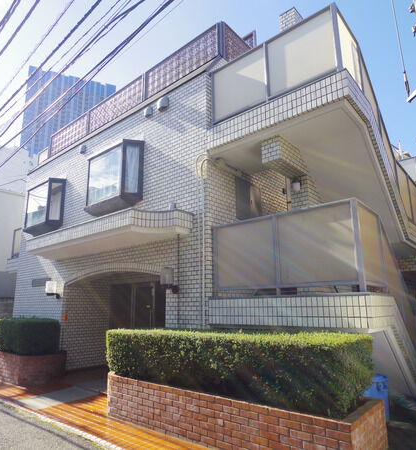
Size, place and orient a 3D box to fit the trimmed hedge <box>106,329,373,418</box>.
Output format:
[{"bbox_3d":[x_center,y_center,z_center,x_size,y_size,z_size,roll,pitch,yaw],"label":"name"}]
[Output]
[{"bbox_3d":[0.061,1.672,4.368,3.480,0.590,0.840,-12,-17,40],"label":"trimmed hedge"}]

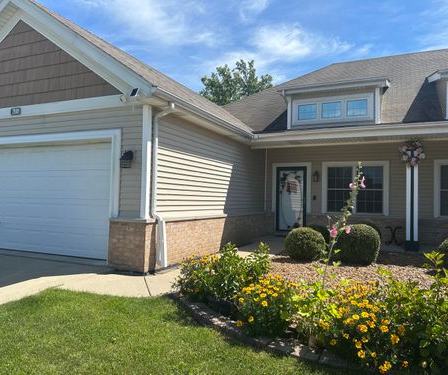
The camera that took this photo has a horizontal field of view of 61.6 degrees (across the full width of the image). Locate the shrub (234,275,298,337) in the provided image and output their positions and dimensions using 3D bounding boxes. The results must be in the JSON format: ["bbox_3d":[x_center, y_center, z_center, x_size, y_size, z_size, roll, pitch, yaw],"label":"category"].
[{"bbox_3d":[0.412,1.122,3.729,0.600,0.520,0.550,1,-2,0],"label":"shrub"}]

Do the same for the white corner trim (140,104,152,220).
[{"bbox_3d":[-1.287,-0.438,6.254,0.105,1.870,0.100,0,-2,24],"label":"white corner trim"}]

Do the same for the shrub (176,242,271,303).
[{"bbox_3d":[-0.006,1.054,4.880,1.200,0.680,0.950,1,-2,0],"label":"shrub"}]

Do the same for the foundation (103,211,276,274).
[{"bbox_3d":[-0.325,1.092,9.243,0.820,0.860,6.480,0,-2,24],"label":"foundation"}]

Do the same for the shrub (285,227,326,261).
[{"bbox_3d":[1.659,1.122,7.642,0.850,0.680,0.850,0,-2,24],"label":"shrub"}]

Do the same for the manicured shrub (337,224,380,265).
[{"bbox_3d":[2.607,1.087,7.225,0.820,0.760,0.820,0,-2,24],"label":"manicured shrub"}]

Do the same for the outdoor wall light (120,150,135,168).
[{"bbox_3d":[-1.642,-0.472,6.284,0.180,0.310,0.190,0,-2,24],"label":"outdoor wall light"}]

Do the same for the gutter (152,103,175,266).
[{"bbox_3d":[-1.012,-0.042,6.315,0.420,2.750,0.170,0,-2,24],"label":"gutter"}]

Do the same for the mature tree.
[{"bbox_3d":[1.008,-3.622,28.129,6.500,11.670,6.500,1,-2,0],"label":"mature tree"}]

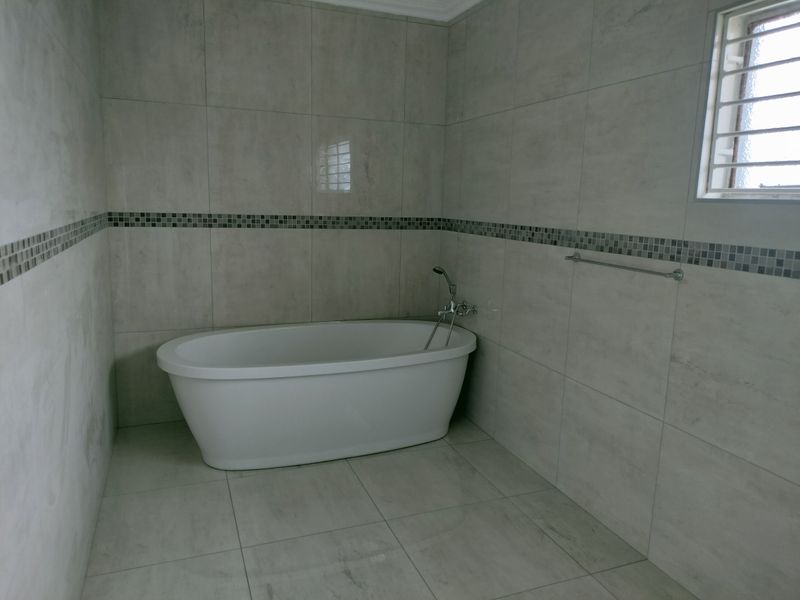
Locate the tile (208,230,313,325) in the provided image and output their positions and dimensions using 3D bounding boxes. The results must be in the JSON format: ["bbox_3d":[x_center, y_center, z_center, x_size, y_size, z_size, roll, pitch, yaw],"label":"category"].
[{"bbox_3d":[-0.827,-0.137,3.767,0.598,0.588,0.012,-2,10,-22],"label":"tile"}]

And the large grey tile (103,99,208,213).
[{"bbox_3d":[-1.335,-0.774,3.443,0.535,0.595,0.012,-2,10,-22],"label":"large grey tile"}]

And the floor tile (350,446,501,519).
[{"bbox_3d":[0.113,0.879,3.058,0.600,0.012,0.605,-2,10,-20],"label":"floor tile"}]

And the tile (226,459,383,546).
[{"bbox_3d":[-0.453,0.906,2.816,0.598,0.010,0.603,-2,10,-22],"label":"tile"}]

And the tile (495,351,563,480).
[{"bbox_3d":[0.657,0.584,3.216,0.013,0.561,0.614,-2,10,-20],"label":"tile"}]

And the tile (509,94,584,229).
[{"bbox_3d":[0.696,-0.651,3.017,0.010,0.599,0.604,-2,10,-20],"label":"tile"}]

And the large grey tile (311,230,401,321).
[{"bbox_3d":[-0.274,-0.161,3.992,0.598,0.588,0.012,-2,10,-22],"label":"large grey tile"}]

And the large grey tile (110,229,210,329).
[{"bbox_3d":[-1.366,-0.116,3.589,0.543,0.593,0.013,-2,10,-20],"label":"large grey tile"}]

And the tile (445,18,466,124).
[{"bbox_3d":[0.353,-1.410,3.886,0.012,0.596,0.242,-2,10,-20],"label":"tile"}]

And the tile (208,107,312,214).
[{"bbox_3d":[-0.815,-0.802,3.672,0.593,0.599,0.013,-2,10,-20],"label":"tile"}]

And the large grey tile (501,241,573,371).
[{"bbox_3d":[0.677,0.015,3.126,0.010,0.594,0.604,-2,10,-20],"label":"large grey tile"}]

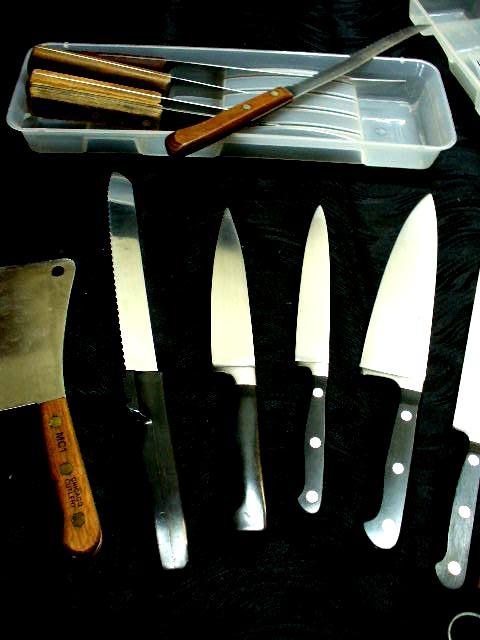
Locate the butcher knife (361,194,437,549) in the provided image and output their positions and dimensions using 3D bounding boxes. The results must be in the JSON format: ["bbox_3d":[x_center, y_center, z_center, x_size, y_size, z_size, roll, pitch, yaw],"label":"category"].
[{"bbox_3d":[0.118,0.013,0.513,0.047,0.020,0.320,12,55,6],"label":"butcher knife"}]

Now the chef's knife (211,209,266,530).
[{"bbox_3d":[-0.005,0.018,0.504,0.032,0.020,0.276,-1,55,-3],"label":"chef's knife"}]

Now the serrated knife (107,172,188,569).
[{"bbox_3d":[-0.077,0.010,0.504,0.027,0.022,0.345,-8,56,-8],"label":"serrated knife"}]

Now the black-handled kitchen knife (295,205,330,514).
[{"bbox_3d":[0.055,0.012,0.513,0.025,0.017,0.273,6,55,2],"label":"black-handled kitchen knife"}]

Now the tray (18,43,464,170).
[{"bbox_3d":[-0.006,-0.195,0.641,0.394,0.040,0.130,2,55,-1],"label":"tray"}]

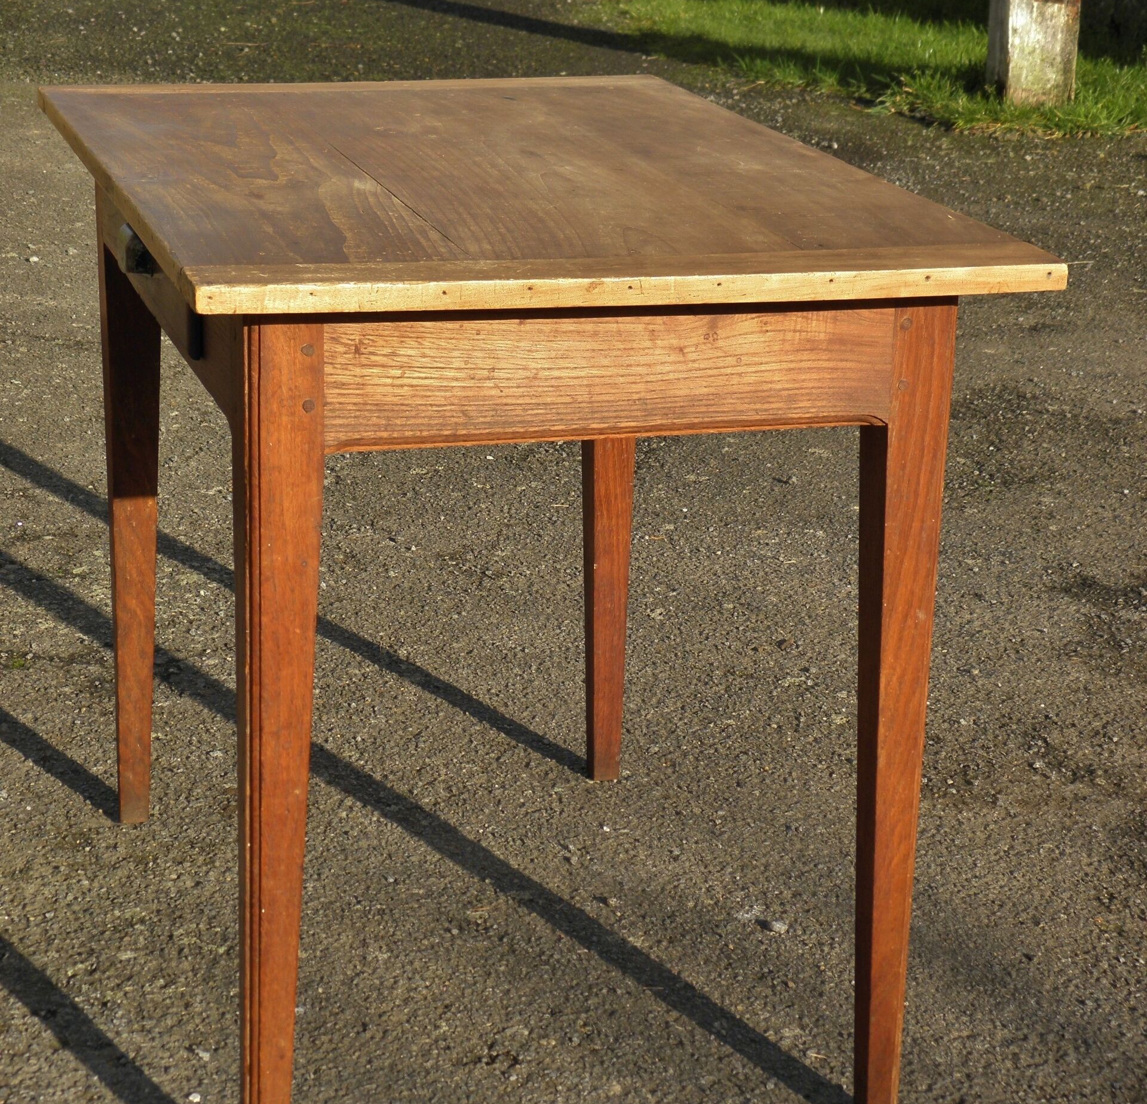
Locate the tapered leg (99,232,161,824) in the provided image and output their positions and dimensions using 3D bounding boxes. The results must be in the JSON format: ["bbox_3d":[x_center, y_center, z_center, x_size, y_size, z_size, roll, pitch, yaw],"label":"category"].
[{"bbox_3d":[-0.438,-0.065,2.622,0.057,0.731,0.055,-4,19,-17],"label":"tapered leg"}]

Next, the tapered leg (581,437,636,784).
[{"bbox_3d":[0.030,-0.094,2.762,0.057,0.731,0.055,-4,19,-17],"label":"tapered leg"}]

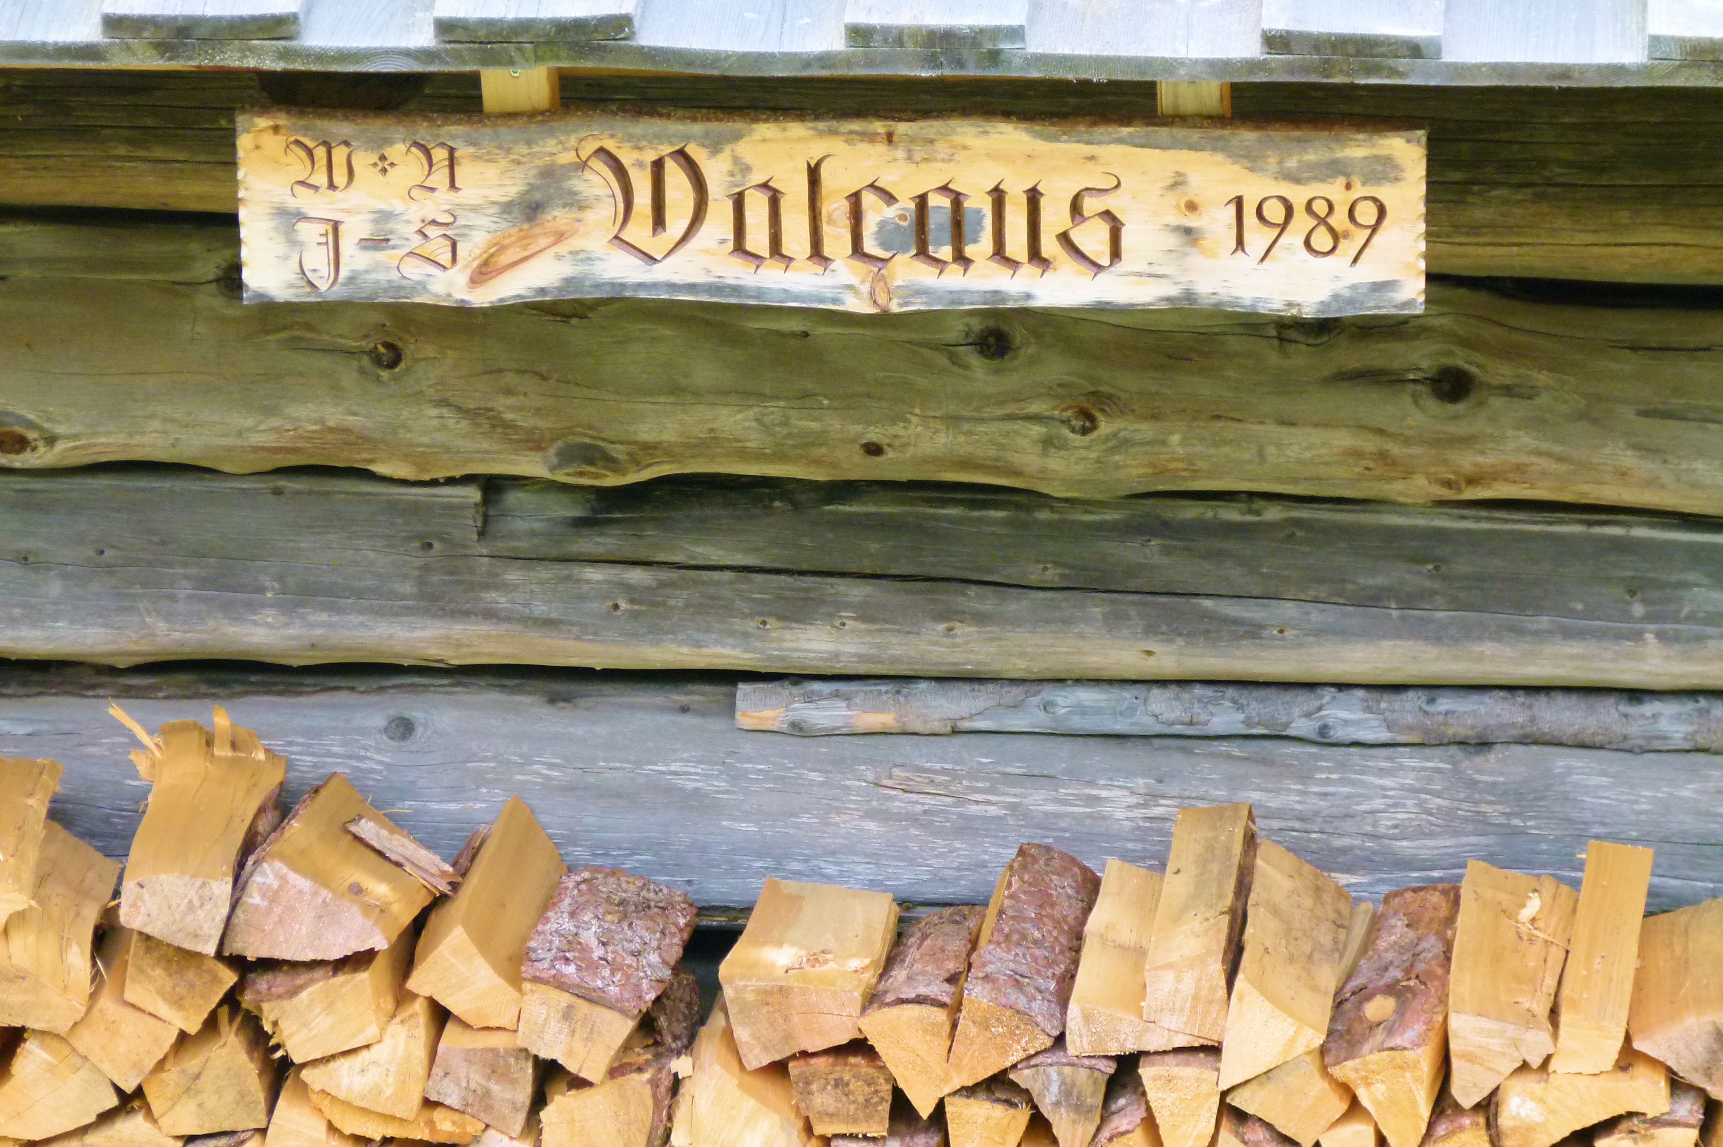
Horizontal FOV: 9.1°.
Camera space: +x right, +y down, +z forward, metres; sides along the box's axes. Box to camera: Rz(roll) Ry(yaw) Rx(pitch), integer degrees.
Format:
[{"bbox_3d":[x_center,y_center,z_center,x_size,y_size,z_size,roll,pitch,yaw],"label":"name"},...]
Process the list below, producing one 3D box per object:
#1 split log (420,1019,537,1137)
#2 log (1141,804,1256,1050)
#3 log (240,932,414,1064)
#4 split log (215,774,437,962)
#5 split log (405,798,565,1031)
[{"bbox_3d":[-0.304,0.376,9.126,0.093,0.082,0.340,2,18,4],"label":"split log"},{"bbox_3d":[0.284,0.293,9.044,0.074,0.075,0.340,2,19,6],"label":"log"},{"bbox_3d":[-0.458,0.330,9.478,0.112,0.078,0.320,-11,17,8],"label":"log"},{"bbox_3d":[-0.459,0.281,9.453,0.127,0.096,0.310,33,15,-1],"label":"split log"},{"bbox_3d":[-0.314,0.308,9.457,0.098,0.073,0.320,41,18,-8],"label":"split log"}]

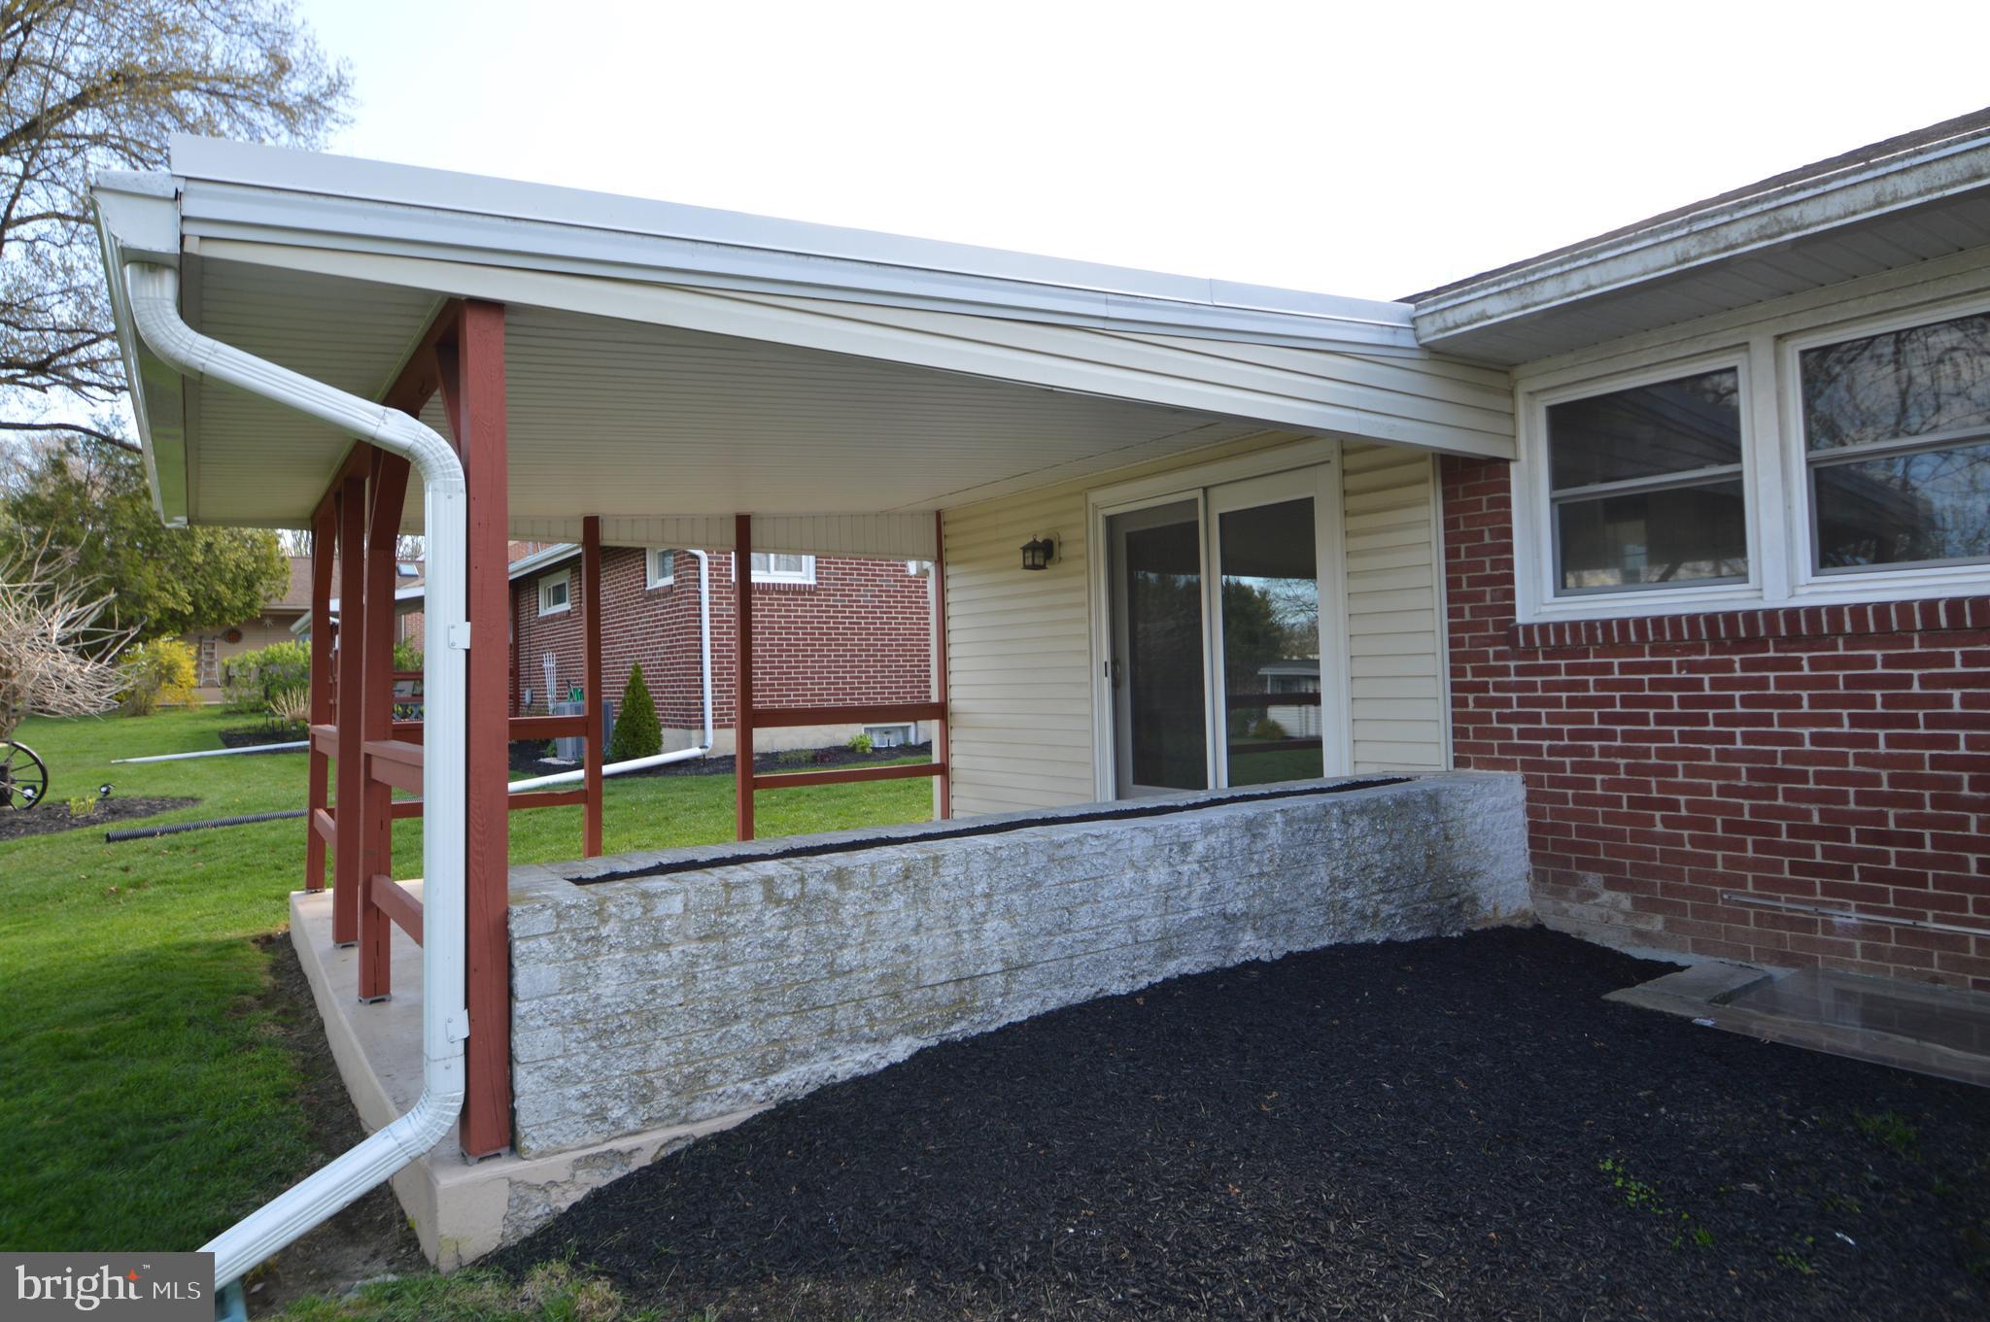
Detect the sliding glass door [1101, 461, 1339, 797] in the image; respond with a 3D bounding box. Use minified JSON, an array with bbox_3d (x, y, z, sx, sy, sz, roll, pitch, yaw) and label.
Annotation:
[{"bbox_3d":[1.228,-0.039,6.122,0.120,1.990,1.800,0,-2,-38],"label":"sliding glass door"}]

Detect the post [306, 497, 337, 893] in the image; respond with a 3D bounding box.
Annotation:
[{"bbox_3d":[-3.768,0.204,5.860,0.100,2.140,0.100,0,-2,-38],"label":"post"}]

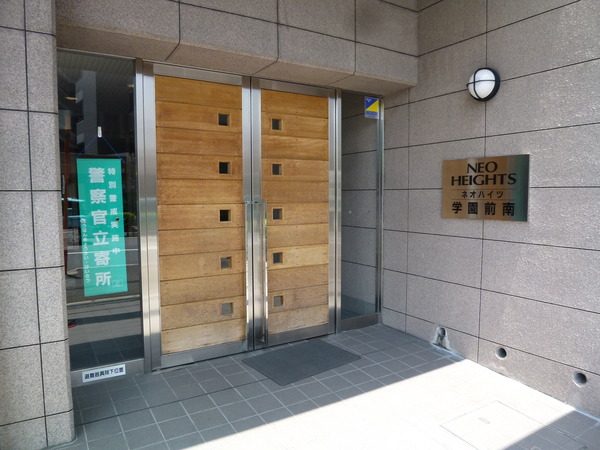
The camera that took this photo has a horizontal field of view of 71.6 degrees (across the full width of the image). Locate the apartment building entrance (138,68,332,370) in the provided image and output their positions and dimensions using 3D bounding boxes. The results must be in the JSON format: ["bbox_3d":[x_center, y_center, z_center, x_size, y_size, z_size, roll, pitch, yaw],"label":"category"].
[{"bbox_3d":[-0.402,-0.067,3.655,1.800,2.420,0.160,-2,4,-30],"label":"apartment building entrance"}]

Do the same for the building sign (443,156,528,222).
[{"bbox_3d":[1.509,-0.299,3.455,0.025,0.505,0.770,-3,5,-34],"label":"building sign"}]

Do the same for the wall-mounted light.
[{"bbox_3d":[1.464,-1.140,3.366,0.130,0.255,0.255,-3,5,-34],"label":"wall-mounted light"}]

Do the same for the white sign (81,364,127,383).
[{"bbox_3d":[-1.471,1.123,3.141,0.295,0.080,0.010,-2,4,-30],"label":"white sign"}]

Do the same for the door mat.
[{"bbox_3d":[0.026,1.154,3.584,0.870,0.015,0.580,-3,7,-38],"label":"door mat"}]

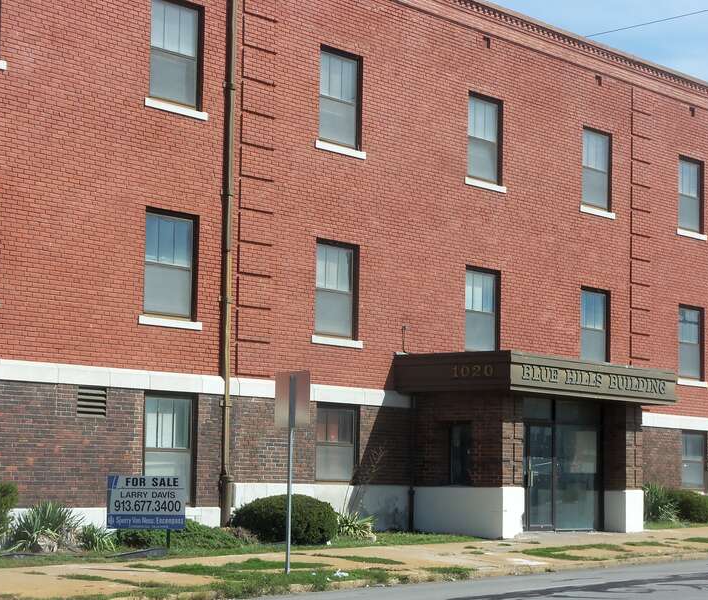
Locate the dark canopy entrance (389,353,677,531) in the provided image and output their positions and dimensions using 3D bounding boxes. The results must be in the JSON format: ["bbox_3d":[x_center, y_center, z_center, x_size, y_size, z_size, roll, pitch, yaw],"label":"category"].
[{"bbox_3d":[3.547,2.824,35.062,2.529,3.219,5.902,-4,-7,38],"label":"dark canopy entrance"}]

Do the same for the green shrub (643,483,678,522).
[{"bbox_3d":[6.341,4.206,38.500,0.900,0.820,0.920,1,-6,0],"label":"green shrub"}]

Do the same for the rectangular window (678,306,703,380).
[{"bbox_3d":[7.571,0.976,41.774,0.150,1.656,1.168,-4,-8,38],"label":"rectangular window"}]

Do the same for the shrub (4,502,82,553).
[{"bbox_3d":[-4.315,3.154,25.692,0.950,0.700,1.080,-4,-8,39],"label":"shrub"}]

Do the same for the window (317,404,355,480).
[{"bbox_3d":[-0.327,2.448,31.641,0.150,1.321,1.168,-4,-8,38],"label":"window"}]

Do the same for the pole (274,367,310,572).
[{"bbox_3d":[-0.818,2.309,24.606,0.580,2.680,0.080,-4,-8,39],"label":"pole"}]

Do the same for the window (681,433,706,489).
[{"bbox_3d":[7.683,3.640,41.872,0.150,1.320,1.150,-4,-8,39],"label":"window"}]

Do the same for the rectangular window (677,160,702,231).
[{"bbox_3d":[7.620,-2.368,42.125,0.150,1.668,1.168,-4,-8,38],"label":"rectangular window"}]

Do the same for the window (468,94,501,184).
[{"bbox_3d":[2.484,-3.111,35.735,0.150,1.668,1.168,-4,-8,38],"label":"window"}]

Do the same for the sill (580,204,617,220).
[{"bbox_3d":[5.142,-1.851,39.156,0.180,0.130,1.400,-4,-8,39],"label":"sill"}]

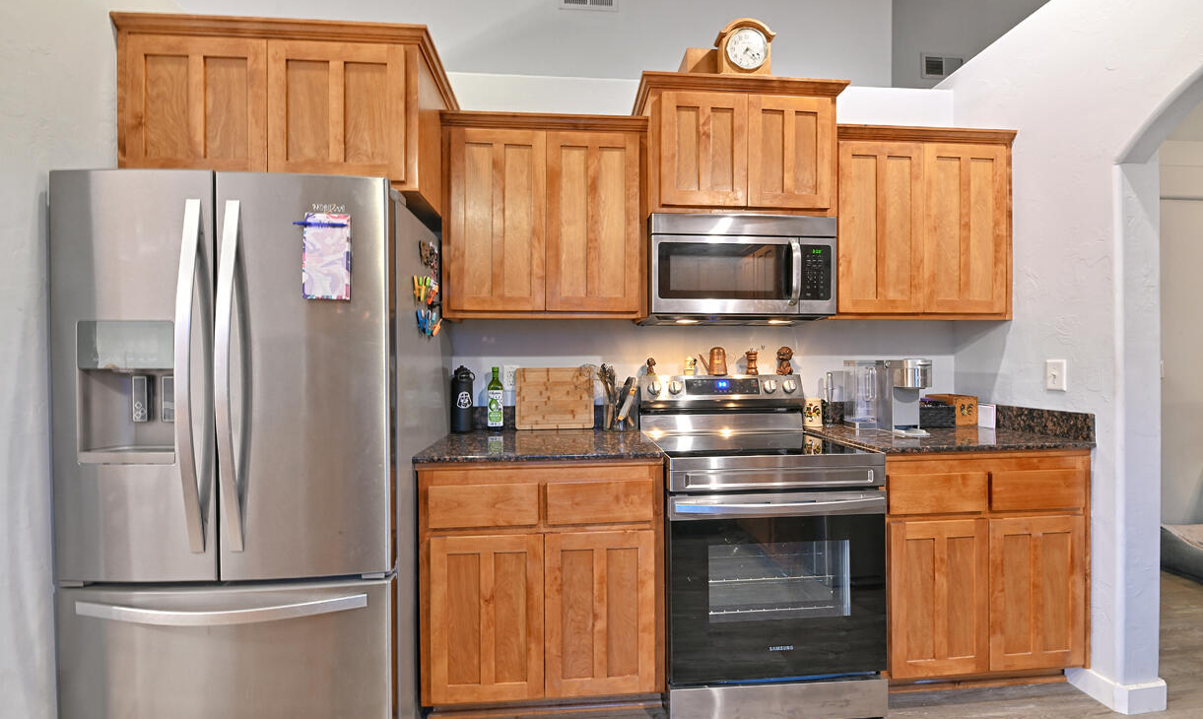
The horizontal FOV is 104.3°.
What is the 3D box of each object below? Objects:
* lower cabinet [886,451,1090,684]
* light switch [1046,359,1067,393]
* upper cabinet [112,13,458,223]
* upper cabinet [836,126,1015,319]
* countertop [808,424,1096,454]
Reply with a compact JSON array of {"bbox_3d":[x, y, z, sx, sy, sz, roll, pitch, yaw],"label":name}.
[{"bbox_3d":[1.374,0.747,1.983,0.804,0.843,0.632,0,0,-4],"label":"lower cabinet"},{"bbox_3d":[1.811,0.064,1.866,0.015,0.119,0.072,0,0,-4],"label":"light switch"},{"bbox_3d":[-1.061,-0.810,1.790,0.955,0.514,0.648,0,0,-4],"label":"upper cabinet"},{"bbox_3d":[1.364,-0.580,2.153,0.833,0.813,0.352,0,0,-4],"label":"upper cabinet"},{"bbox_3d":[1.383,0.328,2.014,0.850,0.024,0.630,0,0,-4],"label":"countertop"}]

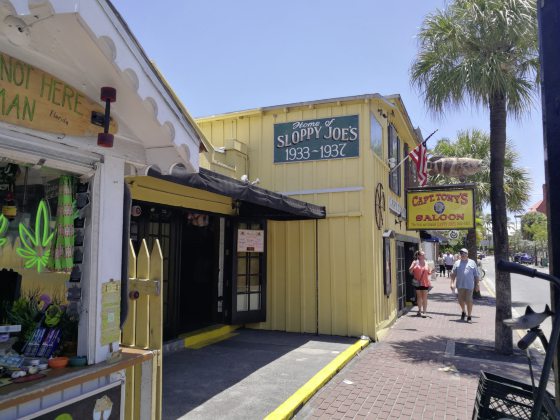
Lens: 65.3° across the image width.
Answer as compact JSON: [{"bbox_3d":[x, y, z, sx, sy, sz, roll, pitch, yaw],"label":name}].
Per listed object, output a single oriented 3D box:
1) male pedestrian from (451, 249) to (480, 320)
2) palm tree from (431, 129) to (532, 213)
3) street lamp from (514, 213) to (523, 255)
[{"bbox_3d":[4.379,1.766,10.375,0.680,1.698,0.500,-2,-6,22],"label":"male pedestrian"},{"bbox_3d":[7.463,0.090,16.110,3.620,6.110,3.500,-2,-6,22],"label":"palm tree"},{"bbox_3d":[29.970,3.654,54.710,1.000,6.200,0.600,-2,-6,22],"label":"street lamp"}]

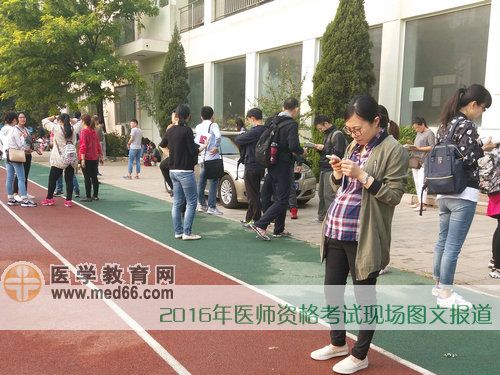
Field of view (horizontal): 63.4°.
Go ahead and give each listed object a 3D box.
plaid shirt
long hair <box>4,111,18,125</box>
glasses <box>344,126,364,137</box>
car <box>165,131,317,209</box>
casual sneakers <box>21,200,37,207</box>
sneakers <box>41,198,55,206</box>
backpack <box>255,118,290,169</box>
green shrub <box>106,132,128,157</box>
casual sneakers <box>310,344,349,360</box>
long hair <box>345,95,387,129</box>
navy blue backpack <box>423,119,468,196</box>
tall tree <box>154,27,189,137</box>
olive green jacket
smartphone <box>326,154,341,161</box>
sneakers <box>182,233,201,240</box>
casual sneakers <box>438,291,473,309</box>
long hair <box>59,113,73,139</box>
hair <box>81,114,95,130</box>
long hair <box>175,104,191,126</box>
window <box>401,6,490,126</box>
[{"bbox_3d":[0.624,-0.021,2.370,0.260,0.610,0.400,-5,10,-33],"label":"plaid shirt"},{"bbox_3d":[-4.243,-1.243,7.200,0.230,0.250,0.200,-4,9,-32],"label":"long hair"},{"bbox_3d":[0.588,-0.323,2.149,0.125,0.050,0.140,-35,32,-29],"label":"glasses"},{"bbox_3d":[-0.489,-0.516,8.579,1.720,1.430,4.050,-5,9,-39],"label":"car"},{"bbox_3d":[-3.972,0.273,7.262,0.270,0.105,0.100,3,8,18],"label":"casual sneakers"},{"bbox_3d":[-3.685,0.265,7.390,0.255,0.105,0.100,3,8,21],"label":"sneakers"},{"bbox_3d":[0.267,-0.559,5.020,0.220,0.540,0.330,10,2,-31],"label":"backpack"},{"bbox_3d":[-6.553,-2.102,20.000,1.200,1.250,1.300,-7,11,-38],"label":"green shrub"},{"bbox_3d":[0.490,0.993,2.473,0.250,0.075,0.090,-3,9,-20],"label":"casual sneakers"},{"bbox_3d":[0.660,-0.438,2.330,0.230,0.200,0.180,-5,10,-30],"label":"long hair"},{"bbox_3d":[1.479,-0.212,3.060,0.220,0.540,0.290,-5,10,-30],"label":"navy blue backpack"},{"bbox_3d":[-3.382,-3.985,17.238,1.550,5.670,1.550,-7,11,-38],"label":"tall tree"},{"bbox_3d":[0.674,0.106,2.380,0.360,0.810,0.460,-5,10,-33],"label":"olive green jacket"},{"bbox_3d":[0.475,-0.150,2.210,0.145,0.009,0.072,36,-13,-32],"label":"smartphone"},{"bbox_3d":[-0.729,0.604,5.081,0.250,0.085,0.090,-1,8,-16],"label":"sneakers"},{"bbox_3d":[1.604,0.868,3.163,0.265,0.120,0.100,3,8,17],"label":"casual sneakers"},{"bbox_3d":[-3.245,-1.086,7.120,0.210,0.440,0.240,-4,8,-30],"label":"long hair"},{"bbox_3d":[-3.114,-1.246,7.750,0.240,0.310,0.190,2,9,13],"label":"hair"},{"bbox_3d":[-0.819,-0.878,4.930,0.180,0.270,0.220,3,8,21],"label":"long hair"},{"bbox_3d":[4.233,-2.609,8.981,0.120,2.482,1.904,-7,11,-38],"label":"window"}]

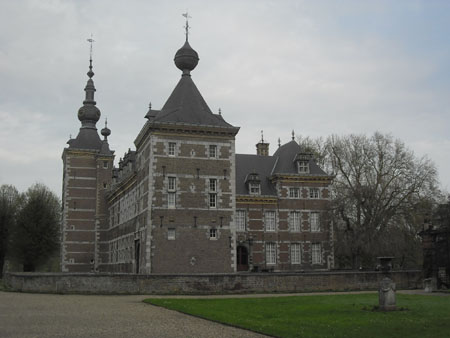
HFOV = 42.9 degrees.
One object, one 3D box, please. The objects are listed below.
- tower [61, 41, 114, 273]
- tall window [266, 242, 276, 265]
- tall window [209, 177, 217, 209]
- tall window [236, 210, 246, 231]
[{"bbox_3d":[-19.726,-2.169,82.802,6.762,34.986,7.252,3,-10,-18],"label":"tower"},{"bbox_3d":[6.194,11.331,76.560,1.482,2.829,0.250,3,-11,-19],"label":"tall window"},{"bbox_3d":[-1.078,2.209,51.612,0.707,2.653,0.200,3,-10,-18],"label":"tall window"},{"bbox_3d":[2.239,7.503,83.210,1.637,3.022,0.200,3,-10,-18],"label":"tall window"}]

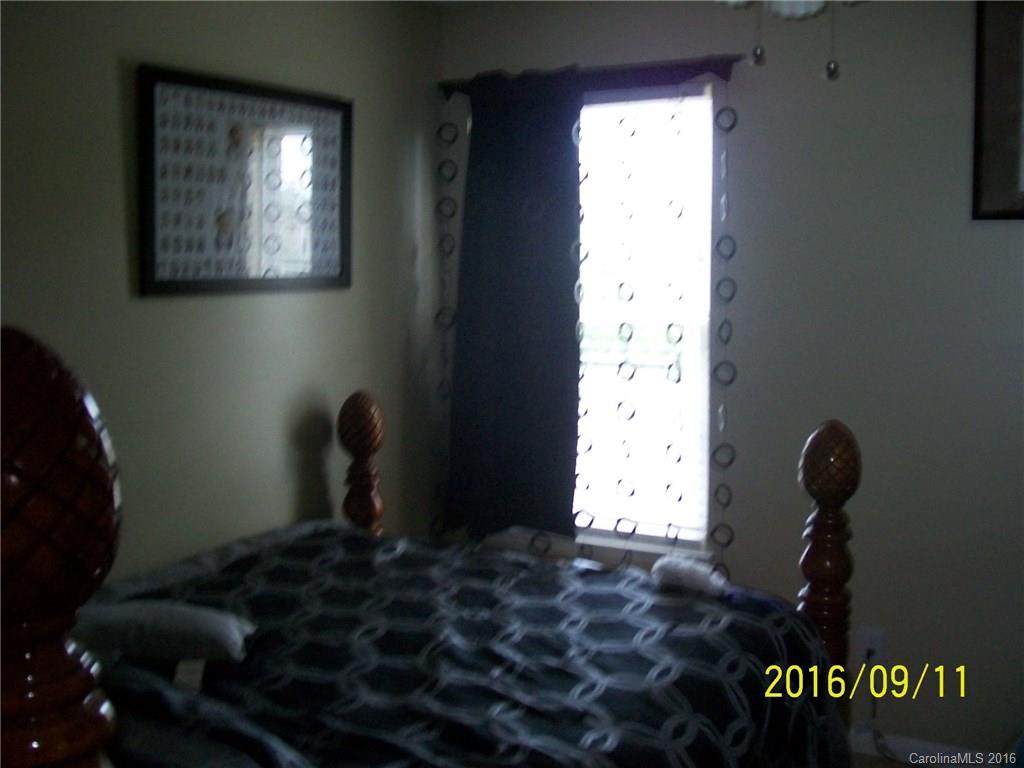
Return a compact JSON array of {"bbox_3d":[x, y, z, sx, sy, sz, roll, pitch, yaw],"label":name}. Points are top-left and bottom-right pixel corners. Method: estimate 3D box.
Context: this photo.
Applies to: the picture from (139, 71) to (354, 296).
[{"bbox_3d":[-0.774,-0.590,3.239,0.030,0.612,0.845,7,8,33],"label":"picture"}]

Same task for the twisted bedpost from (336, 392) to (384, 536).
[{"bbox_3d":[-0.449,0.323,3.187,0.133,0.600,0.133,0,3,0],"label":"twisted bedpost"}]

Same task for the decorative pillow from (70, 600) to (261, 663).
[{"bbox_3d":[-0.640,0.430,1.860,0.400,0.120,0.260,1,3,14],"label":"decorative pillow"}]

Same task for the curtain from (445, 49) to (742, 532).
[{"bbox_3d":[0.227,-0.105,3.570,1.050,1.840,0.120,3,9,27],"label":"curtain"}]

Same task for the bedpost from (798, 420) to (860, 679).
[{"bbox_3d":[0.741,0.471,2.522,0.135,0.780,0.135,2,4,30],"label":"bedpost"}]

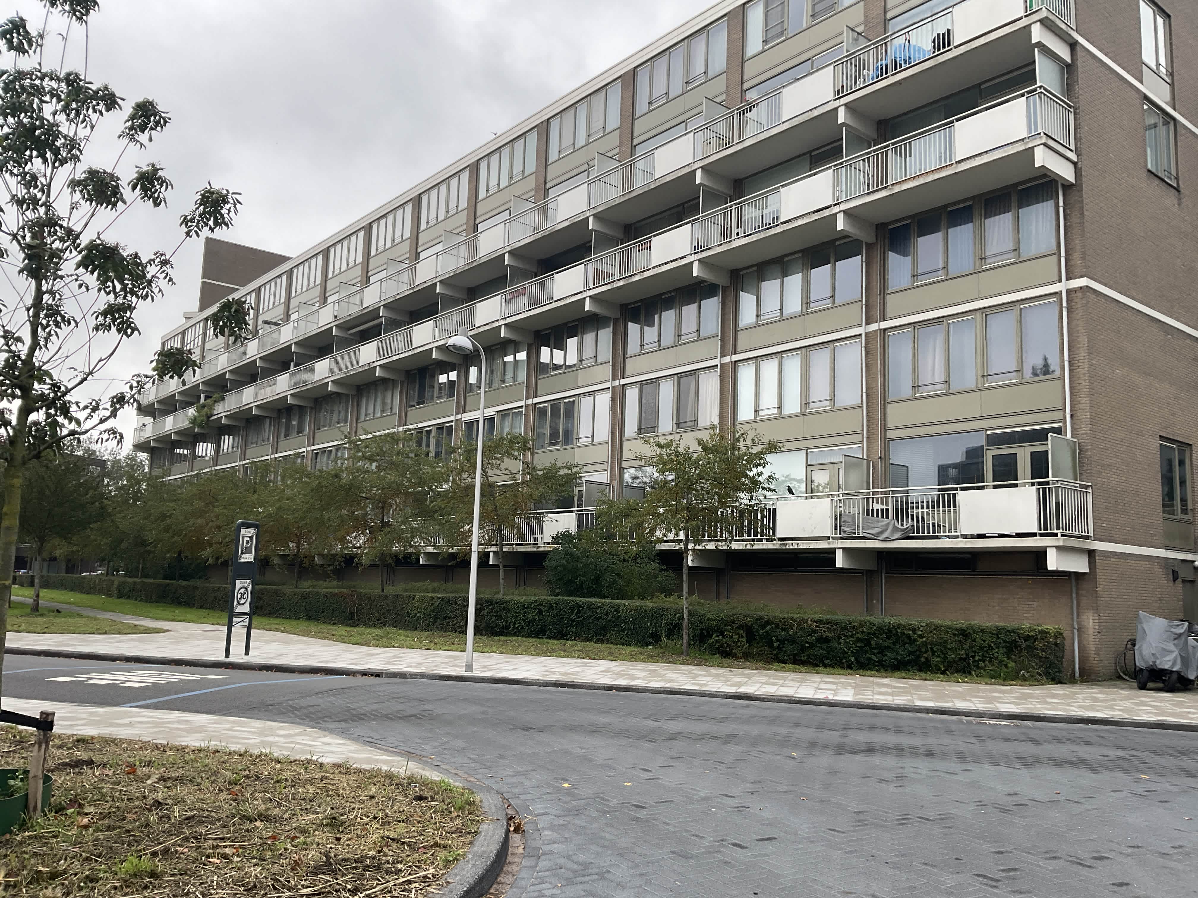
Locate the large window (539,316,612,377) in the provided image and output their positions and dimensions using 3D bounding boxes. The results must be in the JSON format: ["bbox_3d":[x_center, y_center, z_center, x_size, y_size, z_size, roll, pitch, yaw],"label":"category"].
[{"bbox_3d":[-0.888,-3.621,35.073,0.150,1.670,4.150,8,-10,-38],"label":"large window"}]

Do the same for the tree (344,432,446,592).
[{"bbox_3d":[-7.393,2.745,36.117,3.800,6.700,3.800,9,-10,-38],"label":"tree"}]

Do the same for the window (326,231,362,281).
[{"bbox_3d":[-13.202,-10.078,52.324,0.150,1.710,4.260,9,-10,-38],"label":"window"}]

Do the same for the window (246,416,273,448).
[{"bbox_3d":[-20.255,-1.086,60.208,0.150,1.760,4.300,8,-10,-38],"label":"window"}]

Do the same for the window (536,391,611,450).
[{"bbox_3d":[-0.969,-0.945,34.686,0.150,1.700,4.170,8,-10,-38],"label":"window"}]

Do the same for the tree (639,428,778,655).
[{"bbox_3d":[2.561,2.167,23.470,3.150,5.250,3.150,1,-8,6],"label":"tree"}]

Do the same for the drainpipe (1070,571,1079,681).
[{"bbox_3d":[9.665,3.570,20.319,0.090,2.179,0.090,8,-10,-38],"label":"drainpipe"}]

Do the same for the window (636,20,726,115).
[{"bbox_3d":[2.623,-12.248,32.575,0.150,1.710,4.260,9,-10,-38],"label":"window"}]

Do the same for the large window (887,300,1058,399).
[{"bbox_3d":[8.487,-2.204,23.103,0.150,1.700,4.260,9,-10,-38],"label":"large window"}]

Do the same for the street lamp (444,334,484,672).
[{"bbox_3d":[-2.370,0.918,17.480,0.470,5.880,1.050,-3,-9,29],"label":"street lamp"}]

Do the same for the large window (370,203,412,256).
[{"bbox_3d":[-10.037,-10.512,48.374,0.150,1.710,4.260,9,-10,-38],"label":"large window"}]

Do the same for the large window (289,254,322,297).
[{"bbox_3d":[-16.704,-9.852,57.345,0.150,1.760,4.300,8,-10,-38],"label":"large window"}]

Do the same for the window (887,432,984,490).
[{"bbox_3d":[7.987,0.526,23.850,0.150,1.689,2.606,8,-10,-38],"label":"window"}]

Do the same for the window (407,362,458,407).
[{"bbox_3d":[-7.119,-2.745,42.689,0.150,1.670,4.090,8,-10,-38],"label":"window"}]

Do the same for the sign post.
[{"bbox_3d":[-6.341,2.485,17.891,0.090,2.410,0.520,-1,-9,24],"label":"sign post"}]

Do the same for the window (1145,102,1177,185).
[{"bbox_3d":[13.611,-7.341,24.344,1.752,1.699,0.150,8,-10,-38],"label":"window"}]

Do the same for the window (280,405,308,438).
[{"bbox_3d":[-16.457,-1.434,54.103,0.150,1.670,3.800,8,-10,-38],"label":"window"}]

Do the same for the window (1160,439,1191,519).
[{"bbox_3d":[13.244,0.714,23.070,1.620,1.760,0.150,9,-10,-38],"label":"window"}]

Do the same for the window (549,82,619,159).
[{"bbox_3d":[-0.587,-12.046,37.190,0.150,1.760,4.300,8,-10,-38],"label":"window"}]

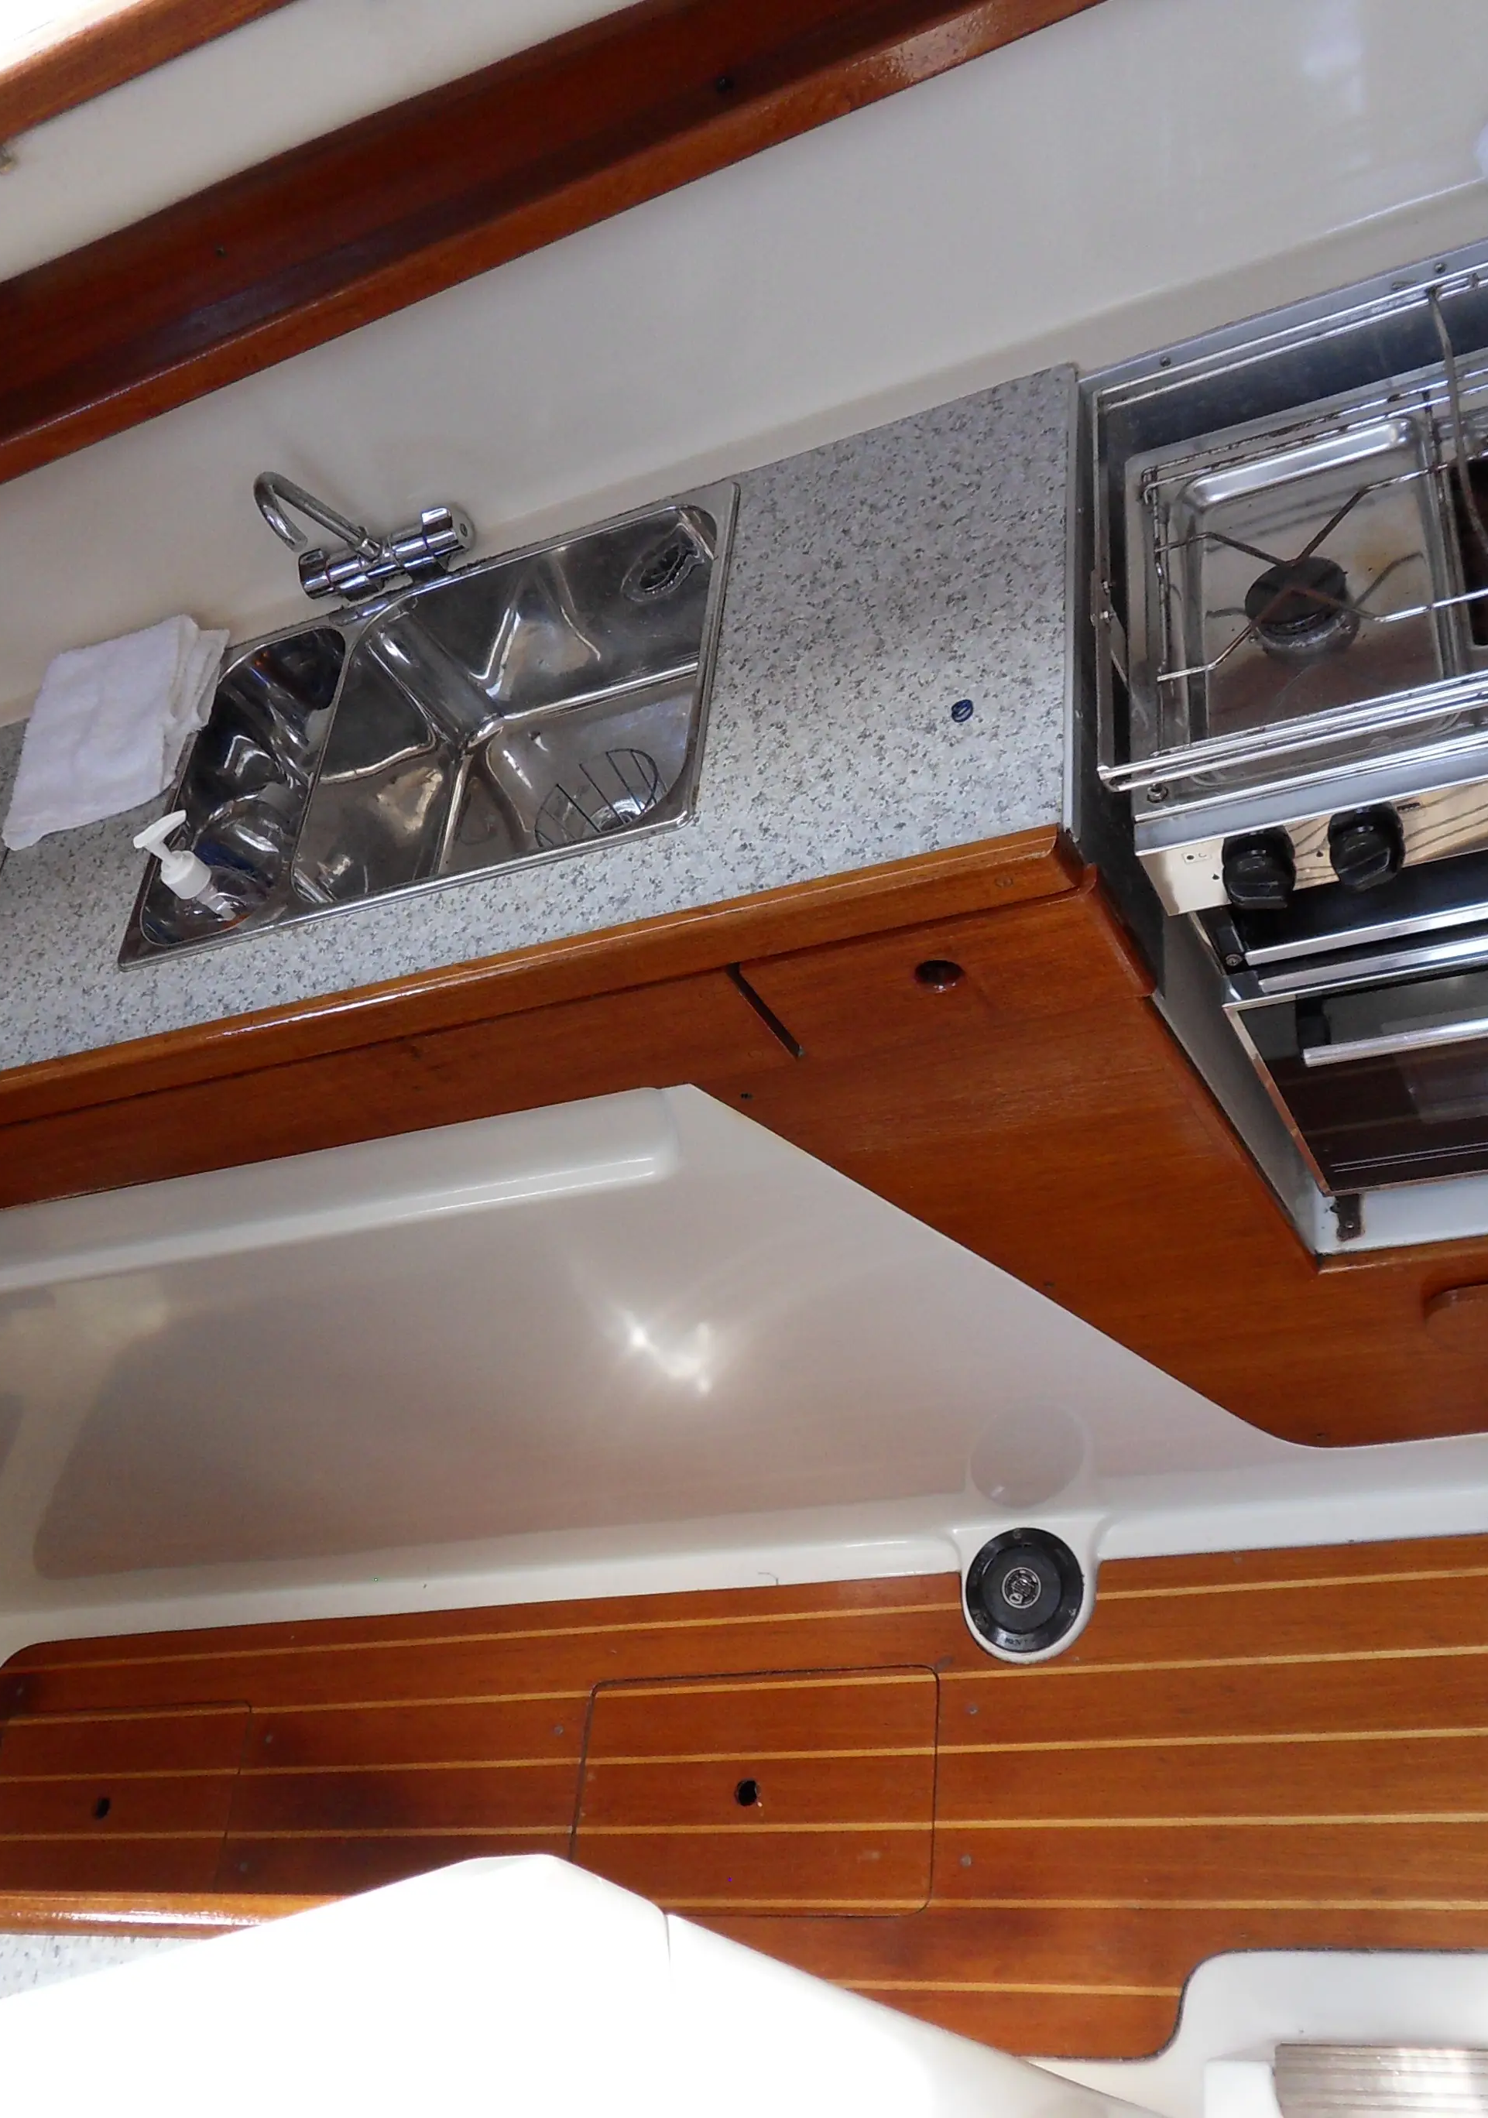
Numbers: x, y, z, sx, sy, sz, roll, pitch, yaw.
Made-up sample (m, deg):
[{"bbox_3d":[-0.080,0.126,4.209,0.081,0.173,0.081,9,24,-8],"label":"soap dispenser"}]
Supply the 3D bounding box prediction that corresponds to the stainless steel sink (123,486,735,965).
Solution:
[{"bbox_3d":[-0.225,-0.233,1.661,0.539,0.159,0.352,-11,56,25],"label":"stainless steel sink"}]

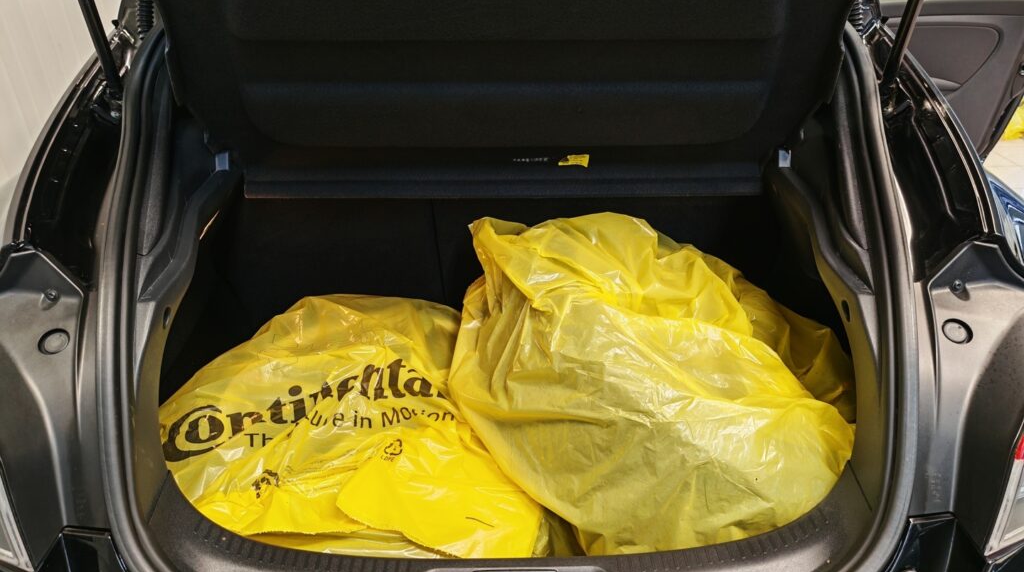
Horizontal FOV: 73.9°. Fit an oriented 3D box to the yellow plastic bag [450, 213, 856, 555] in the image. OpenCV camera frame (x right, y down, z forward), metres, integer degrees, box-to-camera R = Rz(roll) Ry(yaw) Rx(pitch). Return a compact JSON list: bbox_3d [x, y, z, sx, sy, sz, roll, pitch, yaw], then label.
[{"bbox_3d":[0.241,0.158,1.144,0.650,0.440,0.600,-1,30,-1],"label":"yellow plastic bag"}]

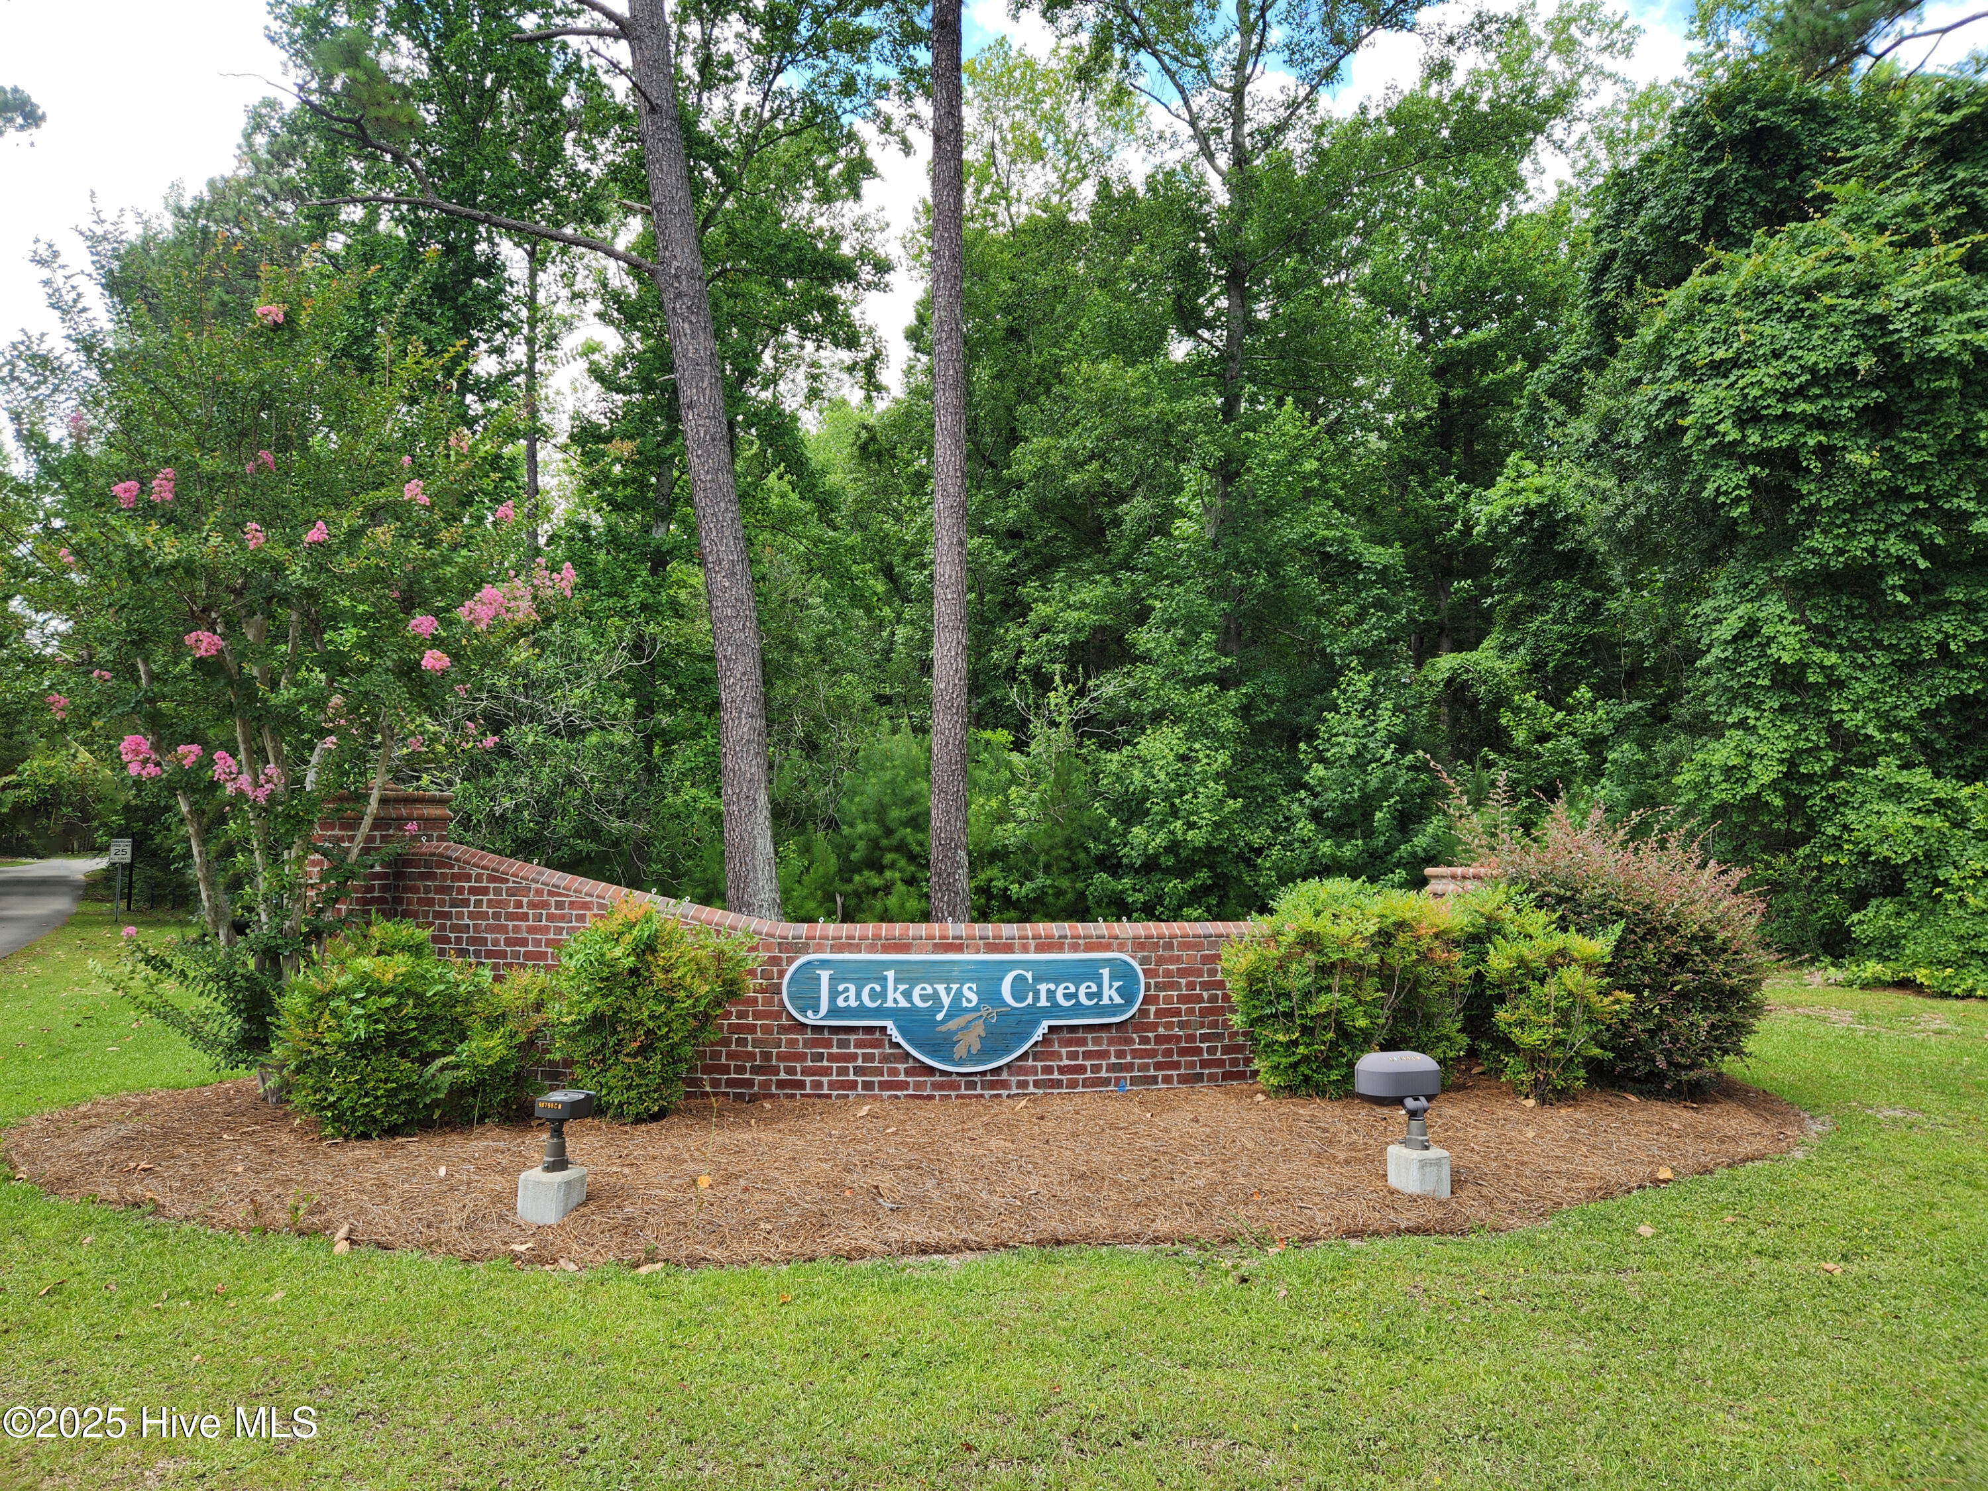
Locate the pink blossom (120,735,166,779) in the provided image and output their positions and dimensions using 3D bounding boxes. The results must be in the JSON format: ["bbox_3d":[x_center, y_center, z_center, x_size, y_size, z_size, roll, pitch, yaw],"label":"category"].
[{"bbox_3d":[-4.880,0.067,7.575,0.245,0.249,0.220,0,-5,0],"label":"pink blossom"}]

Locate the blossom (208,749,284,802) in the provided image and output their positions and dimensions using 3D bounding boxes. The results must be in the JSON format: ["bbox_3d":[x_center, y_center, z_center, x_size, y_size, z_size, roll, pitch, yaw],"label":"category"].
[{"bbox_3d":[-4.278,0.178,7.564,0.397,0.311,0.300,0,-5,0],"label":"blossom"}]

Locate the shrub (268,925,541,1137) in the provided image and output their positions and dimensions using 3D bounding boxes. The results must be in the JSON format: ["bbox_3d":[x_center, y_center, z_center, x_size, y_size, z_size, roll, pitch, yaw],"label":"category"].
[{"bbox_3d":[-3.242,1.503,7.291,1.383,1.069,1.200,0,-5,0],"label":"shrub"}]

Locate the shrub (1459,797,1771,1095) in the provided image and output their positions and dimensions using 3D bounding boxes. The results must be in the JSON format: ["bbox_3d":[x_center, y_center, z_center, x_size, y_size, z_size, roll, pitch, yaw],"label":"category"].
[{"bbox_3d":[4.169,1.278,8.871,1.970,1.859,1.750,0,-5,0],"label":"shrub"}]

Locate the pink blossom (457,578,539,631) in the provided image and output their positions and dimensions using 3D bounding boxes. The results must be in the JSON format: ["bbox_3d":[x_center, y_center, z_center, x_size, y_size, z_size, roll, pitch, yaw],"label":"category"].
[{"bbox_3d":[-2.876,-0.815,7.657,0.462,0.306,0.320,0,-5,0],"label":"pink blossom"}]

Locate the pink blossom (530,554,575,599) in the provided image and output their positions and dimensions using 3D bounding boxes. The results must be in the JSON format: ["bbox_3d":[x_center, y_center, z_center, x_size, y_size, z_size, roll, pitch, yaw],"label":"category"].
[{"bbox_3d":[-2.574,-0.981,7.722,0.259,0.263,0.220,0,-5,0],"label":"pink blossom"}]

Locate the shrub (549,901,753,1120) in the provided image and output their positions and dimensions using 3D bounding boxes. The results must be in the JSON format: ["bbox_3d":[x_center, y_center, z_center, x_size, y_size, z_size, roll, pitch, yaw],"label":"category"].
[{"bbox_3d":[-1.981,1.486,7.645,1.162,1.176,0.980,0,-5,0],"label":"shrub"}]

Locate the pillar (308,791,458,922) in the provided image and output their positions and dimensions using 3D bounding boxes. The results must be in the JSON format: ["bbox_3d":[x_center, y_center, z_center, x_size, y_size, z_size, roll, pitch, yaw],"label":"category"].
[{"bbox_3d":[-4.090,1.207,8.742,0.670,1.921,0.670,-3,-6,32],"label":"pillar"}]

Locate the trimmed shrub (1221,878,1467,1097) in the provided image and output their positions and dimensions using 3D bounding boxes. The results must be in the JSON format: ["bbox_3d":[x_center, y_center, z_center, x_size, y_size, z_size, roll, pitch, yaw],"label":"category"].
[{"bbox_3d":[2.176,1.487,8.229,1.507,1.312,1.050,0,-5,0],"label":"trimmed shrub"}]

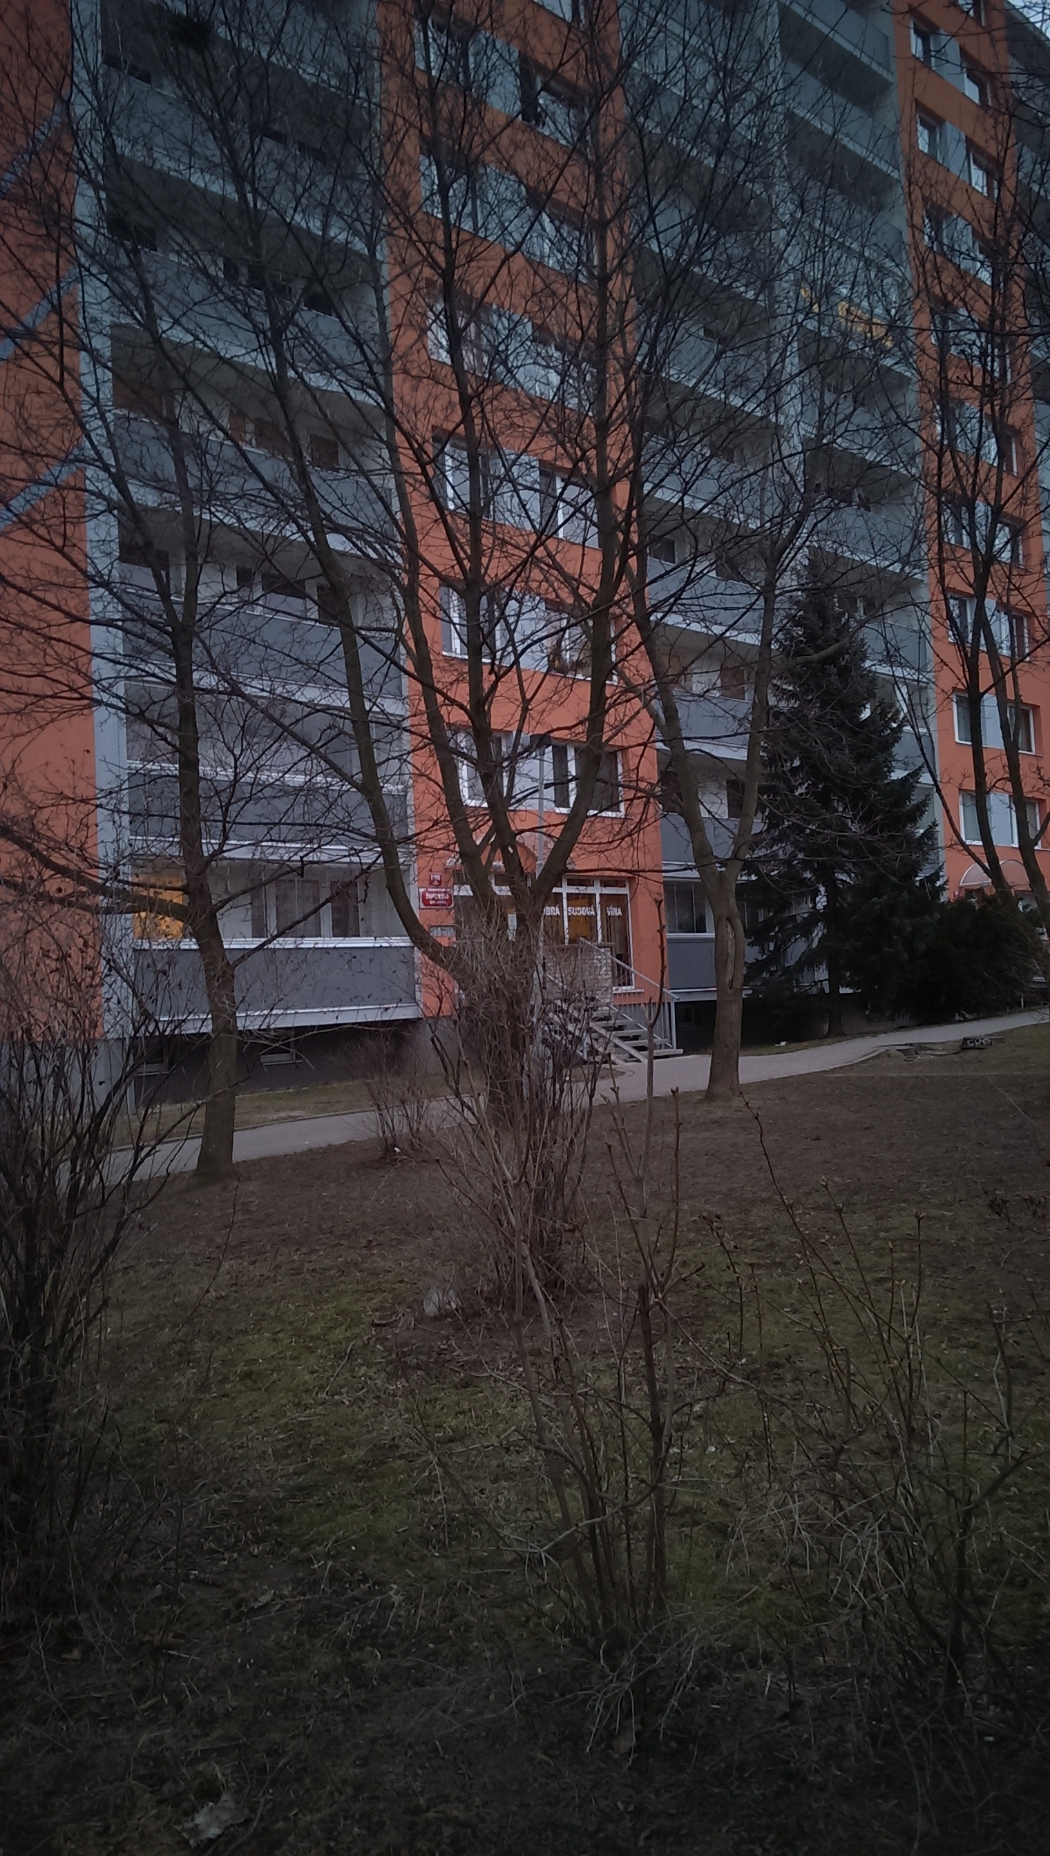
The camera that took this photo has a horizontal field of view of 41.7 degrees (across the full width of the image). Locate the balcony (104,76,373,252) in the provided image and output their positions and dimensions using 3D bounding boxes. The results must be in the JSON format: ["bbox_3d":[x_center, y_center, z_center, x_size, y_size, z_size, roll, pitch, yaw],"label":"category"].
[{"bbox_3d":[-5.028,-13.000,24.112,5.520,1.350,1.150,0,-3,-43],"label":"balcony"}]

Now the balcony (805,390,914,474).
[{"bbox_3d":[8.406,-13.014,36.517,5.350,1.350,1.150,0,-3,-43],"label":"balcony"}]

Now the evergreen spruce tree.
[{"bbox_3d":[7.138,-2.702,30.800,4.100,10.000,4.100,-3,-2,13],"label":"evergreen spruce tree"}]

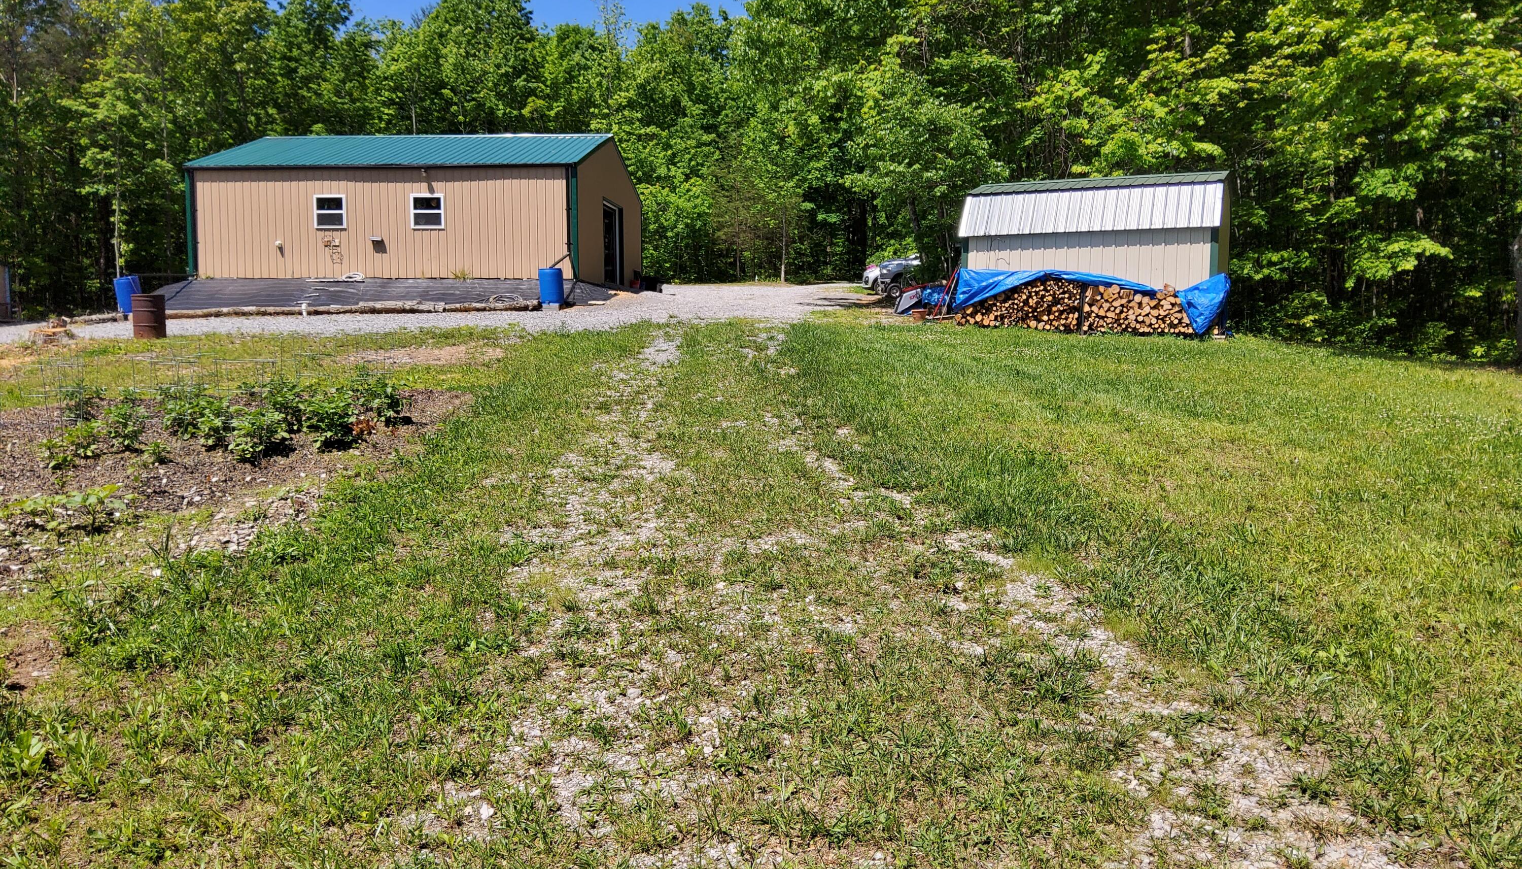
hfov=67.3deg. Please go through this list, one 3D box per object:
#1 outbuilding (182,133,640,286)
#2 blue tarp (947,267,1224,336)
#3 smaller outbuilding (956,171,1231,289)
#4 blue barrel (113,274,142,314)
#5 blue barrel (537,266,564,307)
[{"bbox_3d":[-9.937,-6.860,35.258,11.050,4.550,9.100,1,5,5],"label":"outbuilding"},{"bbox_3d":[6.152,-2.524,21.826,5.060,1.220,0.800,3,6,27],"label":"blue tarp"},{"bbox_3d":[6.889,-3.699,23.543,4.950,3.080,2.850,3,6,27],"label":"smaller outbuilding"},{"bbox_3d":[-16.275,-3.593,29.400,0.590,0.900,0.590,-8,5,1],"label":"blue barrel"},{"bbox_3d":[-5.245,-3.698,28.600,0.590,0.900,0.590,-2,5,0],"label":"blue barrel"}]

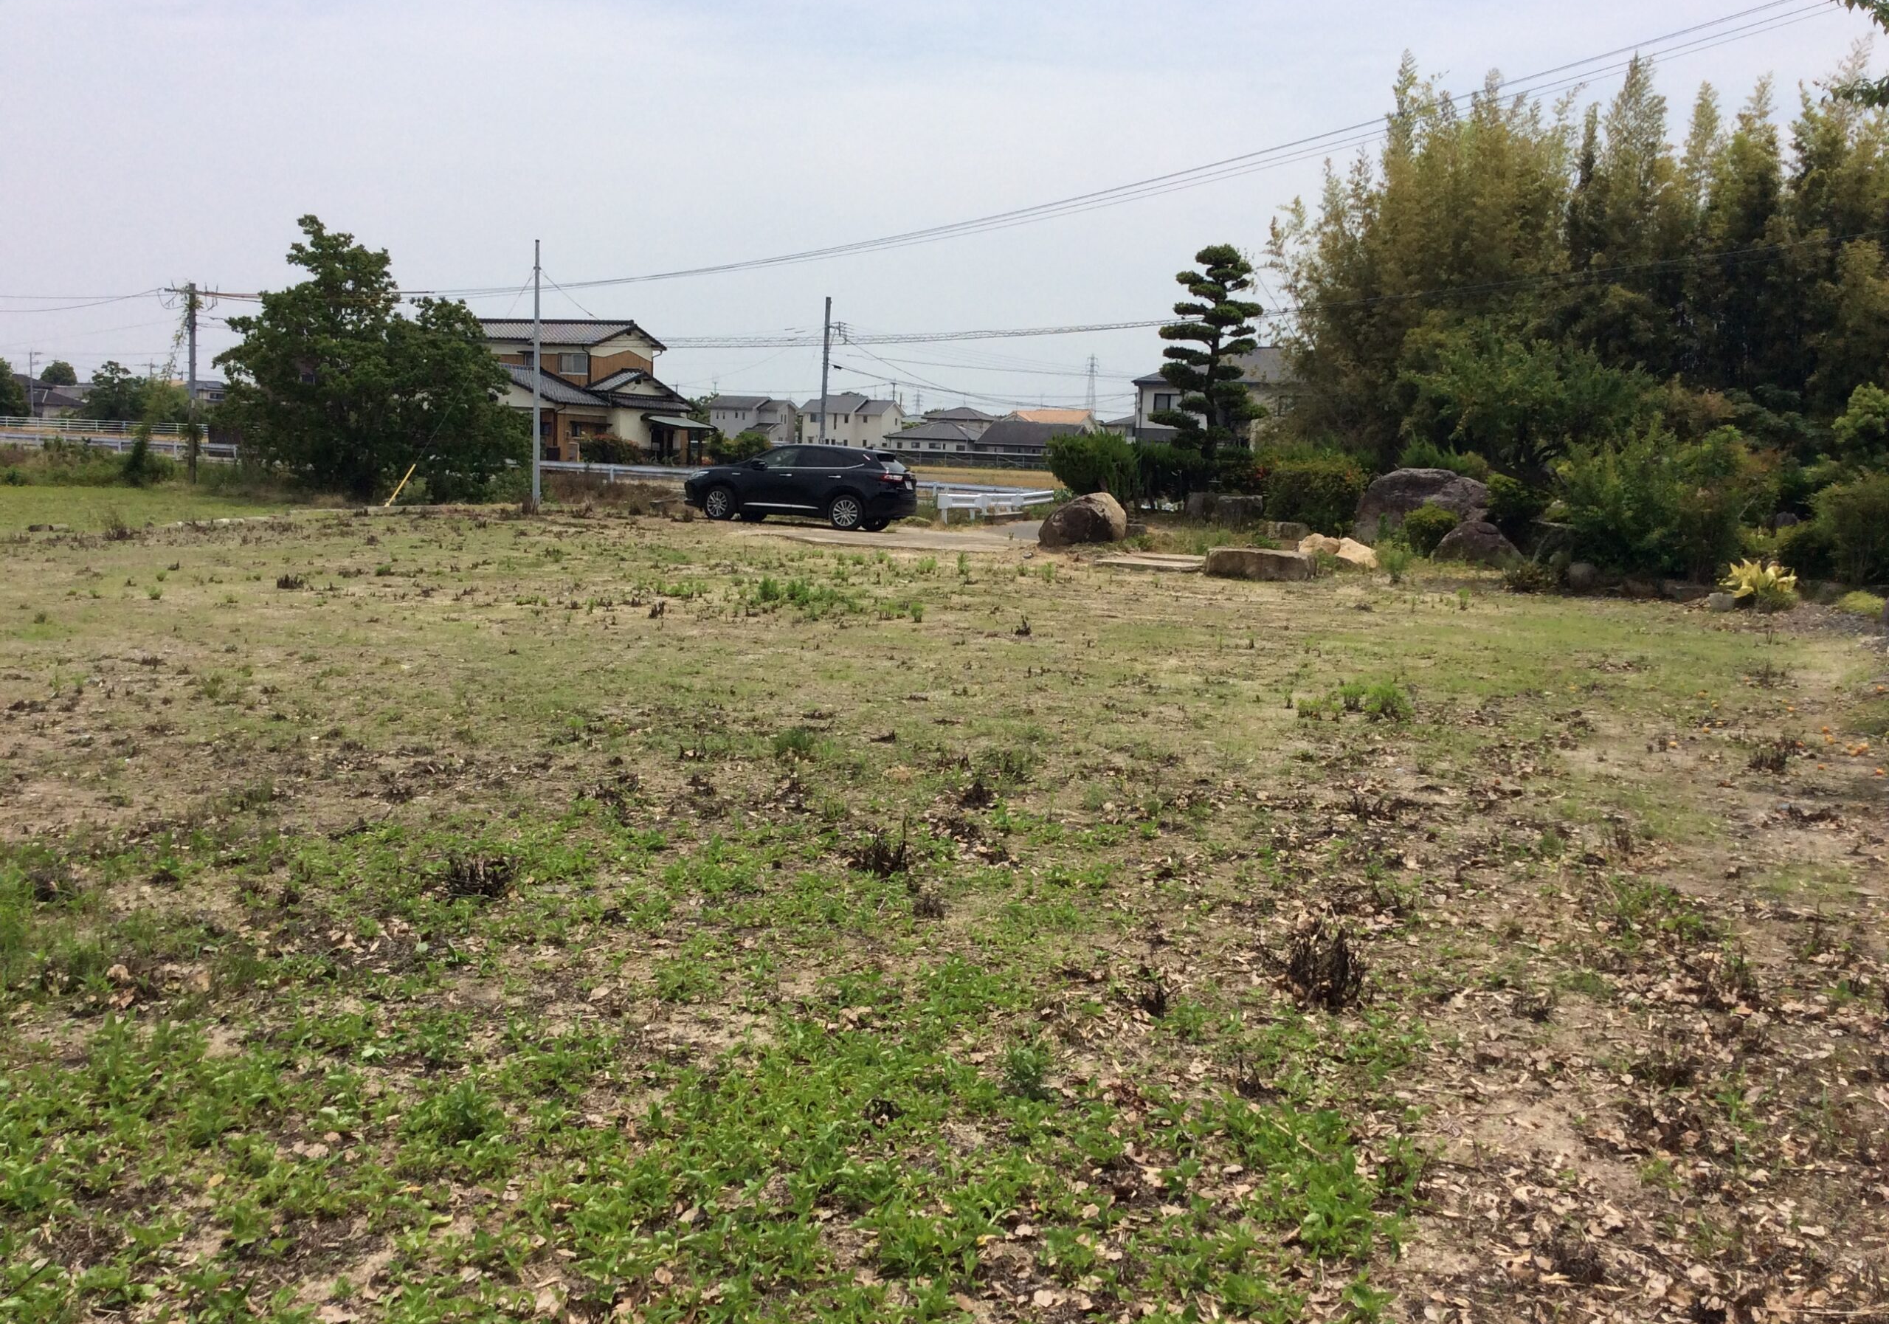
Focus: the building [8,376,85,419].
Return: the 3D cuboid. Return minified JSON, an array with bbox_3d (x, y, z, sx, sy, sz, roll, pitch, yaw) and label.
[{"bbox_3d":[-85.265,-24.298,165.000,9.500,5.725,8.500,-1,8,-27],"label":"building"}]

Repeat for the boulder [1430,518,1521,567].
[{"bbox_3d":[7.972,-1.774,26.200,1.350,0.780,0.950,3,7,14],"label":"boulder"}]

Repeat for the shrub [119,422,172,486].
[{"bbox_3d":[-27.309,-7.085,59.581,1.650,2.084,1.600,-2,8,-24],"label":"shrub"}]

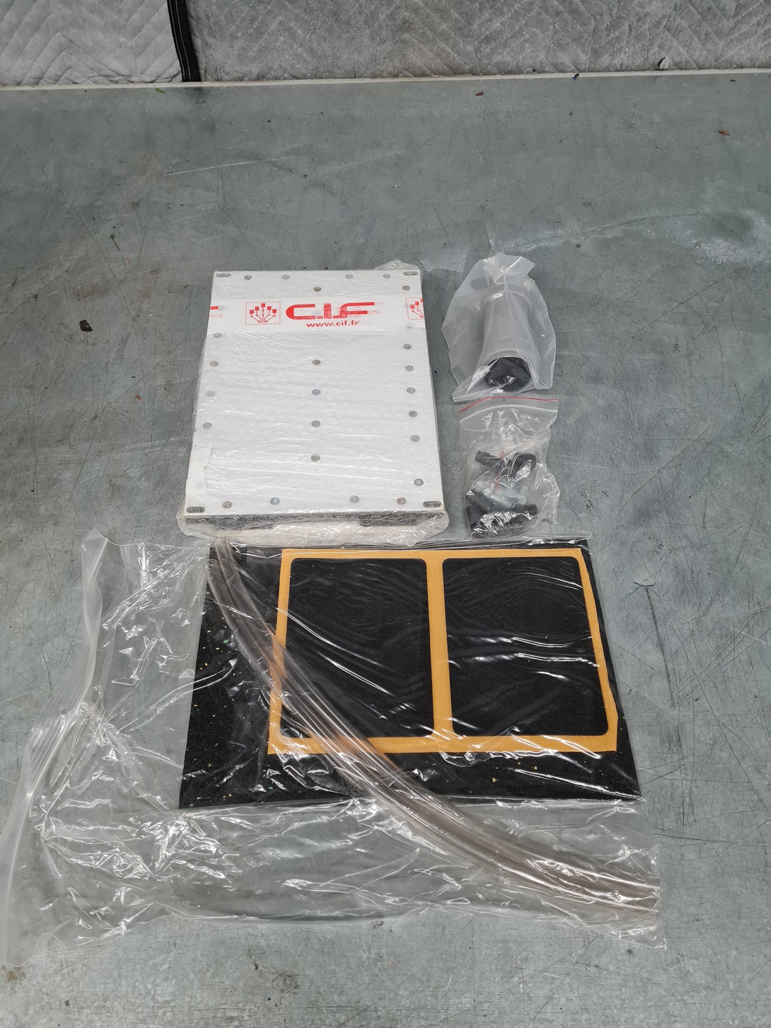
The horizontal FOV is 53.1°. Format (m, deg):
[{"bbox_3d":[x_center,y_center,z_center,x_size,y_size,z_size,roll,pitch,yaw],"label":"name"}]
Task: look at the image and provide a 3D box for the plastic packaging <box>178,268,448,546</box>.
[{"bbox_3d":[-0.066,-0.118,0.750,0.227,0.042,0.322,-1,56,-3],"label":"plastic packaging"}]

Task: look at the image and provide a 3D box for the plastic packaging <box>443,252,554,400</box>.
[{"bbox_3d":[0.120,-0.212,0.813,0.116,0.054,0.196,-1,56,-3],"label":"plastic packaging"}]

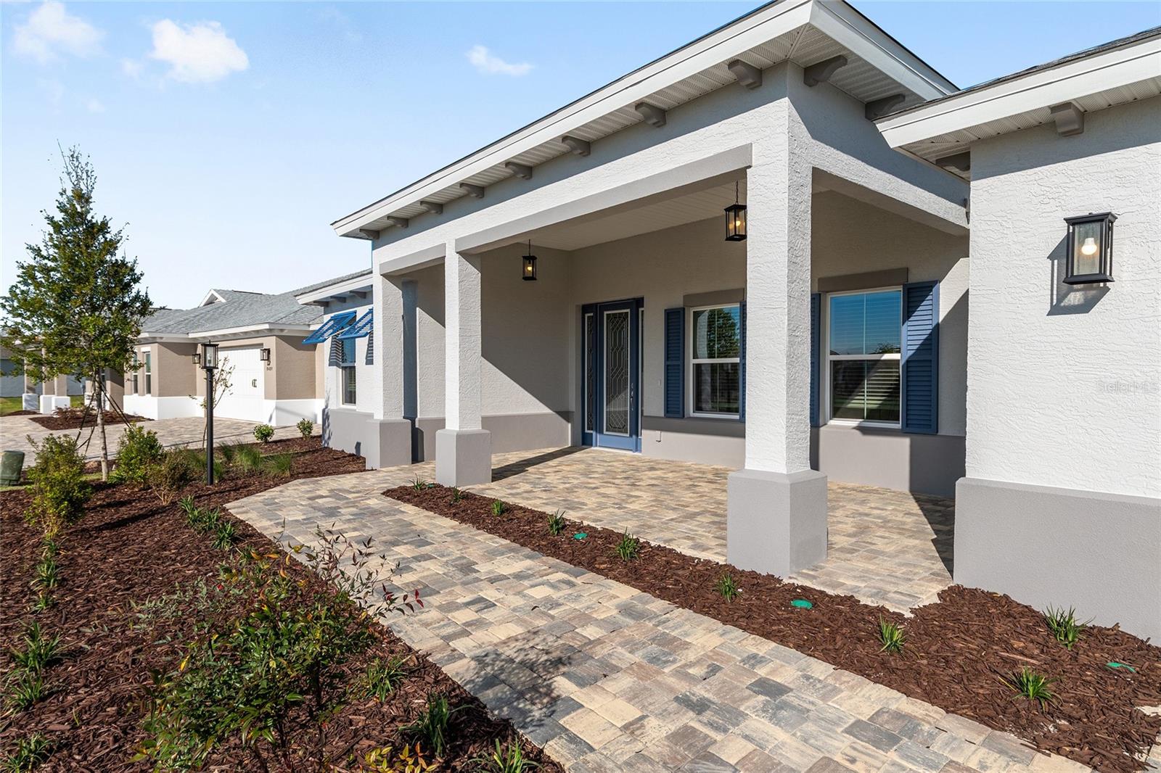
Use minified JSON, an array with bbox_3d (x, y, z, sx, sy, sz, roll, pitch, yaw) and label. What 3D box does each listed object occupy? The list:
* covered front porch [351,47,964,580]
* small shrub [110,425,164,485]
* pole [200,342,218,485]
[{"bbox_3d":[0.434,-0.504,7.749,3.608,3.224,6.969,-1,1,-40],"label":"covered front porch"},{"bbox_3d":[-5.779,0.874,8.400,0.630,0.770,0.630,-1,1,-40],"label":"small shrub"},{"bbox_3d":[-4.661,0.331,8.120,0.190,1.820,0.190,-1,1,-40],"label":"pole"}]

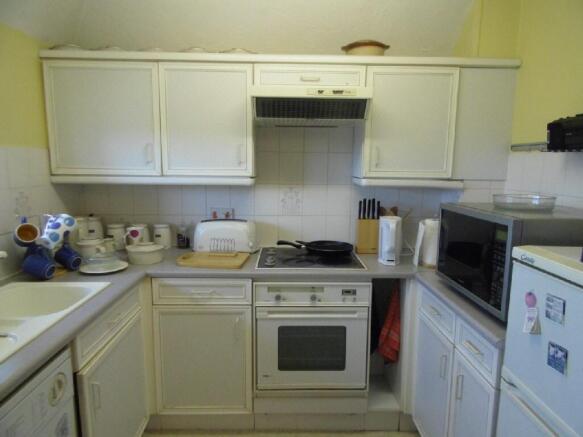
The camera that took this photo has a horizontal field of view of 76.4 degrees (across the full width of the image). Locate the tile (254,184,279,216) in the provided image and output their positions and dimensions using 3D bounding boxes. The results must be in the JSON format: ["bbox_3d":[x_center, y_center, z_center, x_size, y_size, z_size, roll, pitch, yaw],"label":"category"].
[{"bbox_3d":[-0.156,-0.114,2.348,0.151,0.200,0.010,1,6,0],"label":"tile"}]

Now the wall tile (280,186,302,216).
[{"bbox_3d":[-0.004,-0.117,2.344,0.151,0.199,0.010,0,9,-1],"label":"wall tile"}]

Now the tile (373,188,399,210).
[{"bbox_3d":[0.616,-0.107,2.393,0.152,0.195,0.010,0,8,-1],"label":"tile"}]

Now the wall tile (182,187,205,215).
[{"bbox_3d":[-0.614,-0.121,2.332,0.151,0.199,0.010,0,9,-1],"label":"wall tile"}]

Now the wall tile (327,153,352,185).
[{"bbox_3d":[0.308,-0.310,2.330,0.151,0.200,0.010,1,6,0],"label":"wall tile"}]

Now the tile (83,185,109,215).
[{"bbox_3d":[-1.232,-0.124,2.353,0.152,0.200,0.010,0,8,-1],"label":"tile"}]

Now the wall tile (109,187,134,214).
[{"bbox_3d":[-1.078,-0.123,2.356,0.152,0.200,0.010,0,8,-1],"label":"wall tile"}]

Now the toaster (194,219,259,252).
[{"bbox_3d":[-0.403,0.107,2.268,0.352,0.198,0.165,1,6,4],"label":"toaster"}]

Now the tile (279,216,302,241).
[{"bbox_3d":[-0.006,0.080,2.374,0.151,0.199,0.010,0,9,-1],"label":"tile"}]

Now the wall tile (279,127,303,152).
[{"bbox_3d":[0.004,-0.511,2.322,0.152,0.192,0.010,0,8,-1],"label":"wall tile"}]

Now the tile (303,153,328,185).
[{"bbox_3d":[0.156,-0.314,2.354,0.152,0.200,0.010,0,8,-1],"label":"tile"}]

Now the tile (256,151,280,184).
[{"bbox_3d":[-0.151,-0.310,2.326,0.151,0.200,0.010,1,6,0],"label":"tile"}]

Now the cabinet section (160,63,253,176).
[{"bbox_3d":[-0.455,-0.544,2.150,0.500,0.592,0.312,0,7,-1],"label":"cabinet section"}]

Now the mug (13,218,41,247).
[{"bbox_3d":[-1.208,0.063,1.692,0.090,0.118,0.100,-7,-10,-41],"label":"mug"}]

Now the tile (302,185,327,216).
[{"bbox_3d":[0.150,-0.115,2.361,0.153,0.200,0.010,0,8,-1],"label":"tile"}]

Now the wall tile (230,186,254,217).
[{"bbox_3d":[-0.309,-0.114,2.347,0.151,0.200,0.010,1,6,0],"label":"wall tile"}]

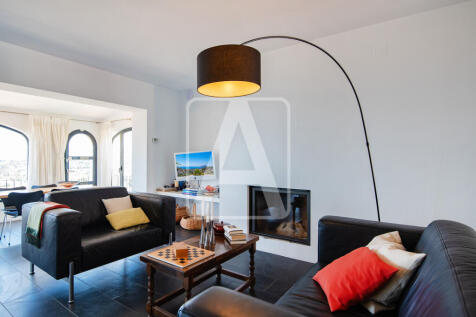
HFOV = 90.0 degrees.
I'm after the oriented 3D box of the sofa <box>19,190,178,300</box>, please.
[{"bbox_3d":[-1.590,0.851,2.861,0.977,0.895,1.315,0,-1,34],"label":"sofa"}]

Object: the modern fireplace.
[{"bbox_3d":[0.592,0.706,3.166,0.830,0.645,0.300,0,1,33],"label":"modern fireplace"}]

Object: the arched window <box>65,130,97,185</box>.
[{"bbox_3d":[-4.056,-0.004,6.150,0.110,1.405,0.743,0,-1,34],"label":"arched window"}]

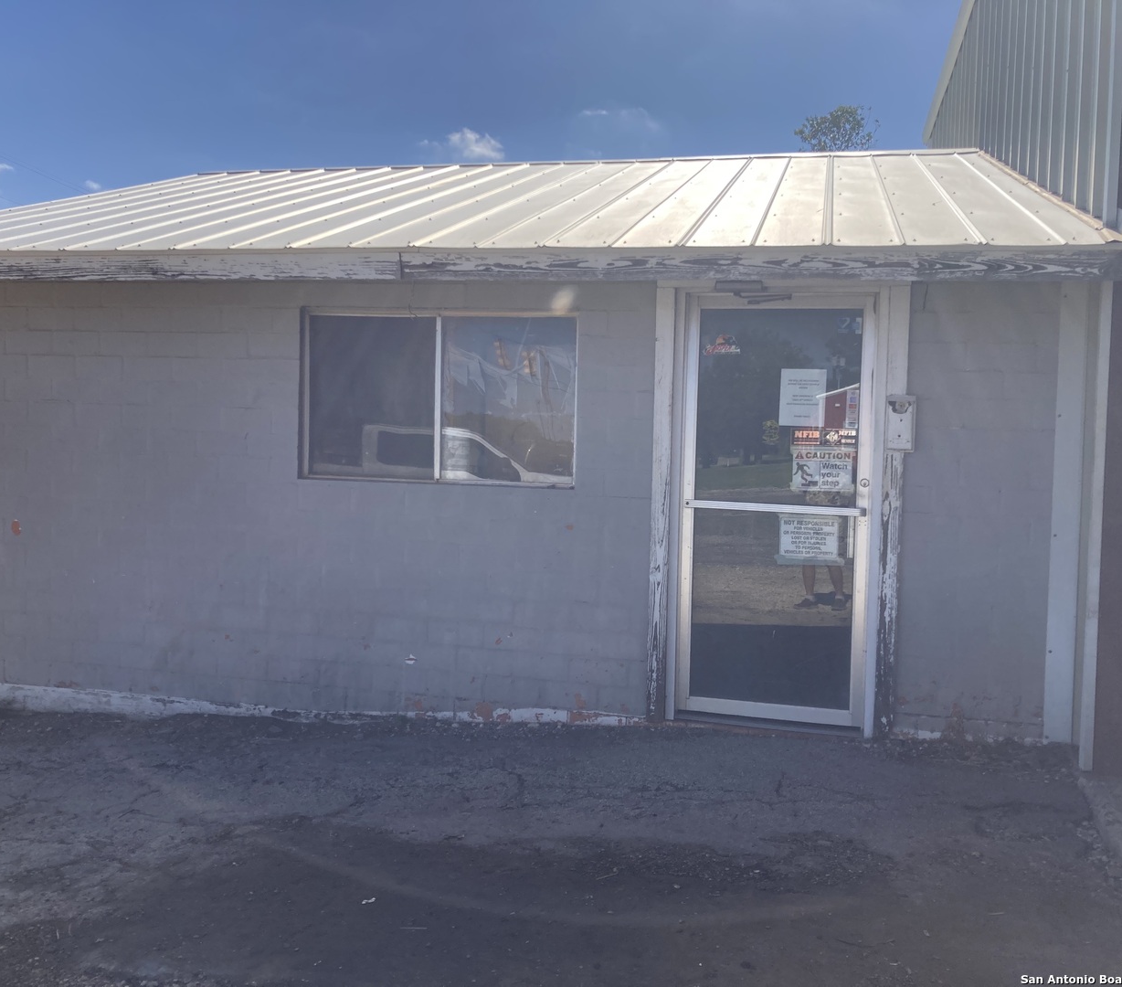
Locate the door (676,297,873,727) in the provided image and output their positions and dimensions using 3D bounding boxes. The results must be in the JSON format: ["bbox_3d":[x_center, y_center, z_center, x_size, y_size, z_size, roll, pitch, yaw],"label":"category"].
[{"bbox_3d":[1.057,0.075,5.287,0.905,2.108,0.060,2,3,12],"label":"door"}]

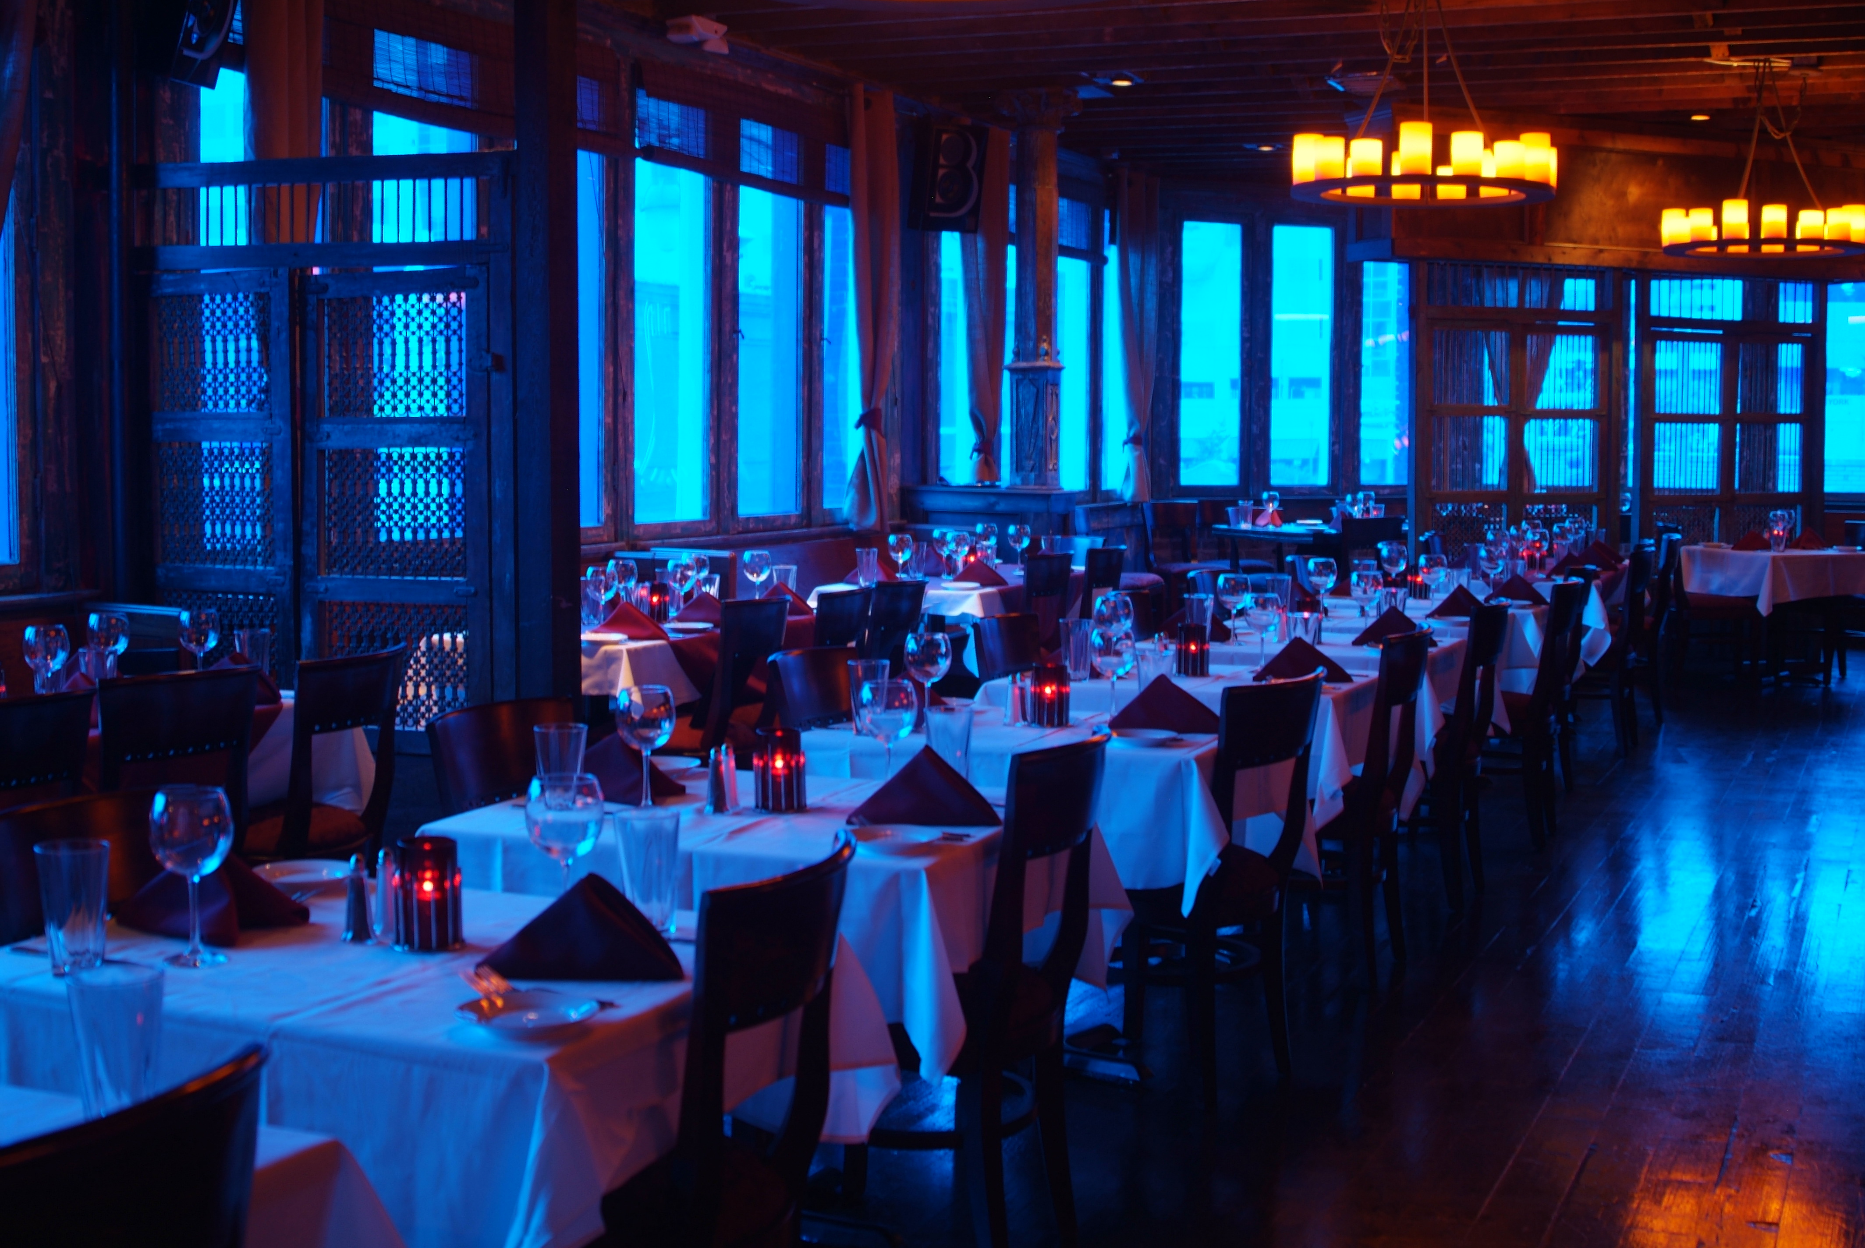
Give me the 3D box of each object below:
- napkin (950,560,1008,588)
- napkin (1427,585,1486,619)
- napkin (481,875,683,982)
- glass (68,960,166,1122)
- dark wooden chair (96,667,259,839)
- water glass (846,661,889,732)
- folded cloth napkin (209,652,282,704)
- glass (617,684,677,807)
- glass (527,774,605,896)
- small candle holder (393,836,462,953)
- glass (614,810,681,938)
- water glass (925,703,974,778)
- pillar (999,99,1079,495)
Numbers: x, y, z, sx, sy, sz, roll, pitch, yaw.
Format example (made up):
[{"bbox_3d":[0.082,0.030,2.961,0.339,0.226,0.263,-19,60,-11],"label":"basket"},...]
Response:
[{"bbox_3d":[0.199,-0.227,9.300,0.240,0.120,0.190,2,5,25],"label":"napkin"},{"bbox_3d":[1.946,-0.091,8.041,0.255,0.130,0.160,1,5,13],"label":"napkin"},{"bbox_3d":[-0.418,0.367,2.701,0.253,0.128,0.148,1,5,12],"label":"napkin"},{"bbox_3d":[-0.734,0.382,1.963,0.090,0.150,0.090,2,5,25],"label":"glass"},{"bbox_3d":[-1.822,0.531,4.750,0.520,0.870,0.430,2,5,25],"label":"dark wooden chair"},{"bbox_3d":[-0.132,0.151,4.483,0.084,0.147,0.084,1,5,0],"label":"water glass"},{"bbox_3d":[-1.713,0.124,5.326,0.255,0.125,0.160,1,5,9],"label":"folded cloth napkin"},{"bbox_3d":[-0.511,0.214,3.868,0.108,0.207,0.108,0,5,-8],"label":"glass"},{"bbox_3d":[-0.454,0.287,2.708,0.099,0.211,0.099,0,5,0],"label":"glass"},{"bbox_3d":[-0.617,0.331,2.669,0.091,0.125,0.091,1,5,0],"label":"small candle holder"},{"bbox_3d":[-0.377,0.333,2.924,0.089,0.157,0.089,0,5,0],"label":"glass"},{"bbox_3d":[0.031,0.237,3.963,0.086,0.152,0.086,0,5,0],"label":"water glass"},{"bbox_3d":[0.522,-1.649,10.808,0.310,1.950,0.310,3,6,24],"label":"pillar"}]

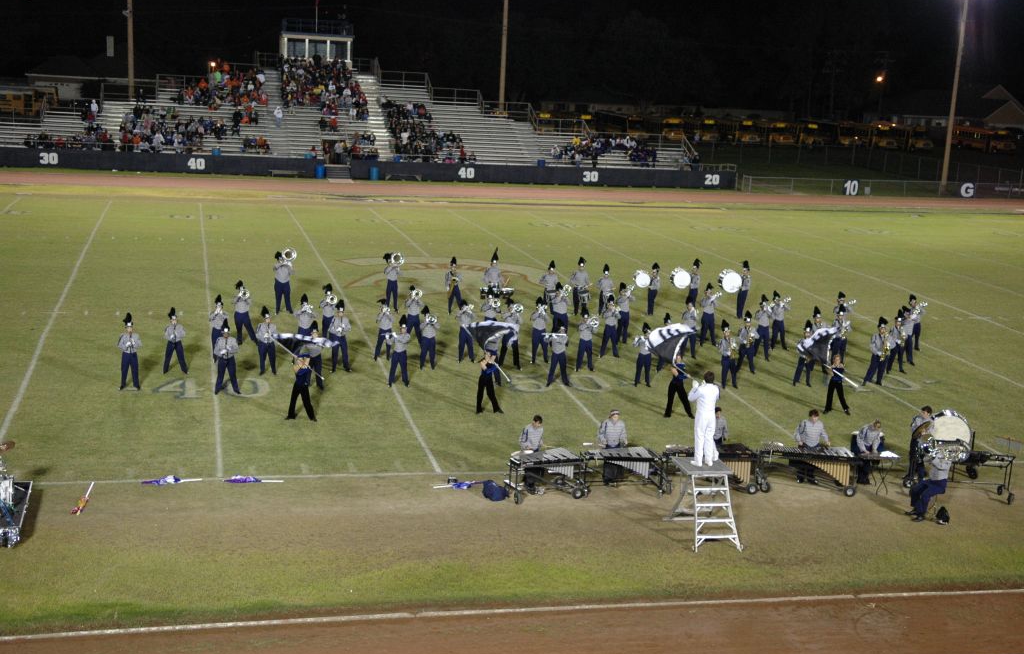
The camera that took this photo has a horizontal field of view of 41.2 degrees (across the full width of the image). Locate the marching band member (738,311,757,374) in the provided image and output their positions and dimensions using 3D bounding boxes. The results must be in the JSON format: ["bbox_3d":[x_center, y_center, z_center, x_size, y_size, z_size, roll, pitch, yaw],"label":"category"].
[{"bbox_3d":[6.765,0.418,39.059,0.560,1.820,0.470,2,11,-7],"label":"marching band member"}]

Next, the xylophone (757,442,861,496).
[{"bbox_3d":[6.224,3.074,29.064,2.030,0.930,0.780,3,11,-3],"label":"xylophone"}]

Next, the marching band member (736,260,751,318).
[{"bbox_3d":[8.049,-1.275,47.135,0.450,1.930,0.520,-1,12,-18],"label":"marching band member"}]

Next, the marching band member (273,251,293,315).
[{"bbox_3d":[-7.265,-1.404,43.655,0.620,1.980,0.550,0,12,-16],"label":"marching band member"}]

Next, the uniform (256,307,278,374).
[{"bbox_3d":[-6.394,0.351,35.865,0.570,1.840,0.450,0,12,-13],"label":"uniform"}]

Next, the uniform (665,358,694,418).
[{"bbox_3d":[4.105,1.482,34.128,0.700,1.580,0.500,-1,12,-18],"label":"uniform"}]

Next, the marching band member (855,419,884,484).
[{"bbox_3d":[7.877,2.796,29.689,0.580,1.400,0.700,-1,12,-18],"label":"marching band member"}]

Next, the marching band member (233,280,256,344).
[{"bbox_3d":[-7.671,-0.412,39.263,0.620,1.850,0.580,-2,12,-23],"label":"marching band member"}]

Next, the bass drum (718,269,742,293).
[{"bbox_3d":[7.469,-1.563,46.827,0.720,0.720,0.400,0,12,-13],"label":"bass drum"}]

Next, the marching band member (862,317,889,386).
[{"bbox_3d":[10.316,0.715,38.538,0.600,1.940,0.550,-1,12,-18],"label":"marching band member"}]

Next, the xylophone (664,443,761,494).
[{"bbox_3d":[4.068,3.009,28.679,2.080,0.930,0.850,1,11,-9],"label":"xylophone"}]

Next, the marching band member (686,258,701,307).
[{"bbox_3d":[6.567,-1.622,49.069,0.450,1.800,0.500,-1,12,-18],"label":"marching band member"}]

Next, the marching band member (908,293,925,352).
[{"bbox_3d":[12.924,-0.146,43.621,0.520,1.840,0.460,-3,13,-28],"label":"marching band member"}]

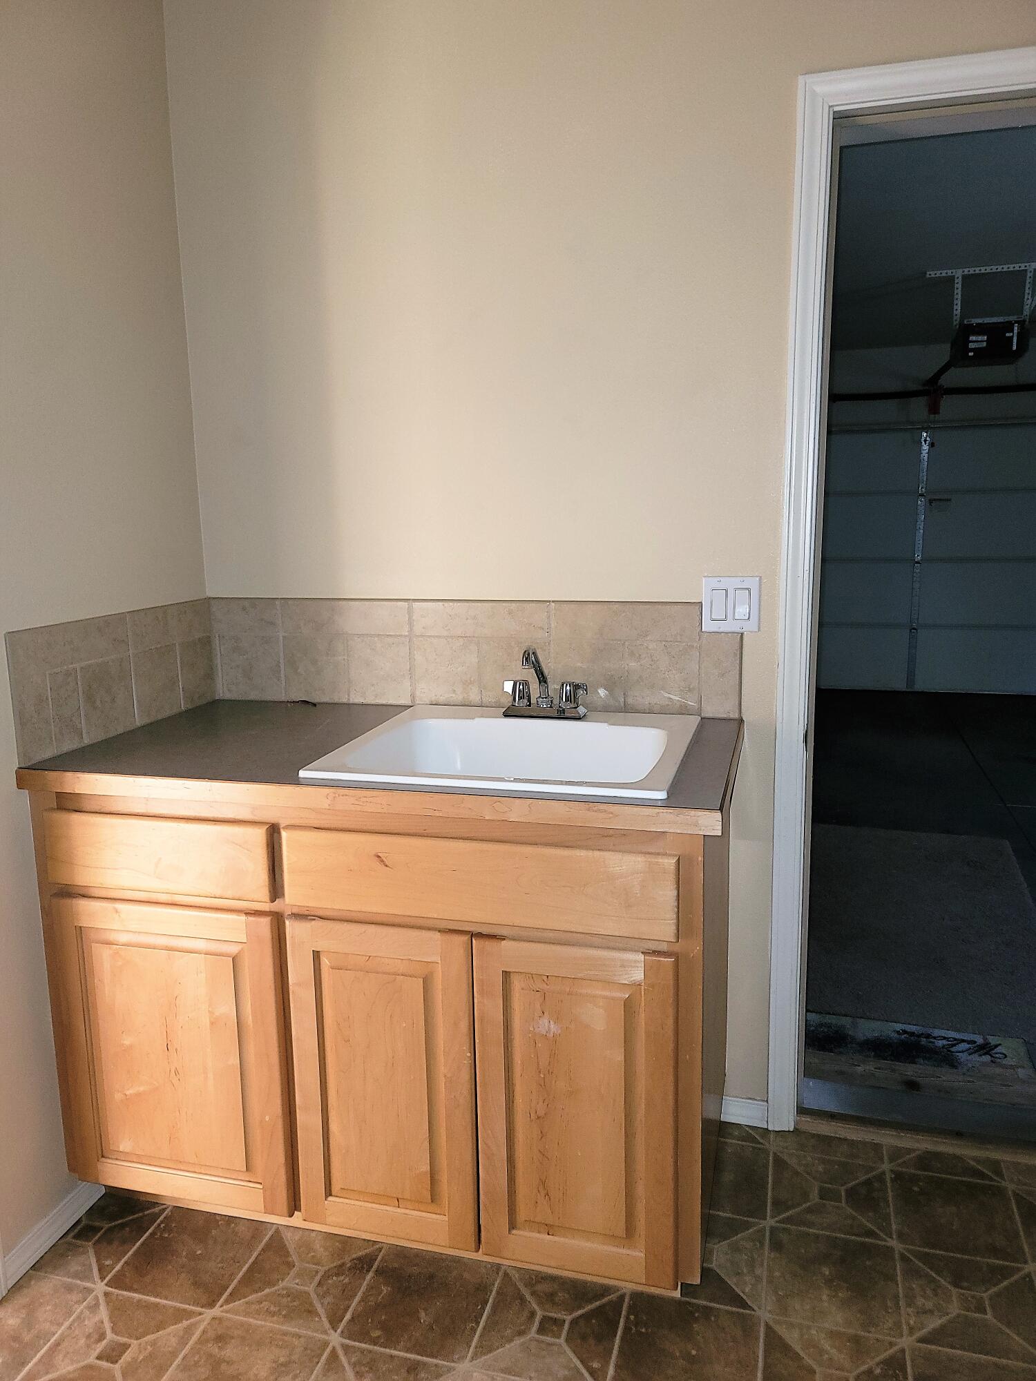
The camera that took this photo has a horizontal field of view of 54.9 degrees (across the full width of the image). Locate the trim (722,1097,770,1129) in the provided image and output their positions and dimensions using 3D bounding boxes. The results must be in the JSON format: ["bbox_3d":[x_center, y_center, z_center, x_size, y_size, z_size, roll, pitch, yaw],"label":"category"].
[{"bbox_3d":[0.507,0.941,2.232,0.101,0.064,0.013,2,11,15],"label":"trim"}]

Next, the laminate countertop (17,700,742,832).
[{"bbox_3d":[-0.215,0.120,1.942,1.242,0.044,0.644,2,11,15],"label":"laminate countertop"}]

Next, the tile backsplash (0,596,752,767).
[{"bbox_3d":[-0.219,-0.022,1.916,1.239,0.246,0.644,2,11,15],"label":"tile backsplash"}]

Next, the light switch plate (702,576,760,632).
[{"bbox_3d":[0.436,-0.176,2.041,0.115,0.114,0.010,2,11,15],"label":"light switch plate"}]

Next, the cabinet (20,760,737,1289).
[{"bbox_3d":[-0.208,0.558,2.019,1.242,0.919,0.651,2,11,15],"label":"cabinet"}]

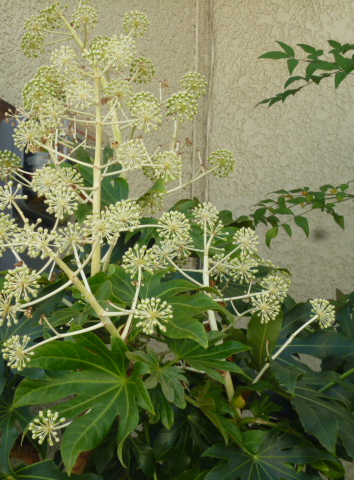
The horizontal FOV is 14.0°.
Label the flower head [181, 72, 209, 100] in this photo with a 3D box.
[{"bbox_3d":[0.023,-0.216,2.020,0.039,0.036,0.038,2,-12,0],"label":"flower head"}]

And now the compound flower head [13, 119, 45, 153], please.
[{"bbox_3d":[-0.199,-0.141,1.950,0.043,0.046,0.043,3,-12,-6],"label":"compound flower head"}]

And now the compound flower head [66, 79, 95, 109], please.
[{"bbox_3d":[-0.135,-0.205,2.020,0.042,0.042,0.040,2,-11,0],"label":"compound flower head"}]

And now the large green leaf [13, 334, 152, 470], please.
[{"bbox_3d":[-0.123,0.212,1.880,0.180,0.172,0.120,2,-11,0],"label":"large green leaf"}]

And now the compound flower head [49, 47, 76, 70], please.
[{"bbox_3d":[-0.157,-0.252,2.000,0.039,0.033,0.036,3,-12,-5],"label":"compound flower head"}]

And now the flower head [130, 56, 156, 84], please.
[{"bbox_3d":[-0.049,-0.239,2.030,0.037,0.039,0.037,3,-12,-2],"label":"flower head"}]

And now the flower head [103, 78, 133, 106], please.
[{"bbox_3d":[-0.080,-0.201,1.960,0.041,0.038,0.039,3,-12,-3],"label":"flower head"}]

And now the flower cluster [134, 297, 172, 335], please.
[{"bbox_3d":[-0.032,0.099,1.890,0.050,0.050,0.047,2,-11,0],"label":"flower cluster"}]

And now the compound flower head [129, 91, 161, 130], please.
[{"bbox_3d":[-0.043,-0.176,1.960,0.043,0.054,0.043,2,-12,-1],"label":"compound flower head"}]

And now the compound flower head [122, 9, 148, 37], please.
[{"bbox_3d":[-0.058,-0.309,2.060,0.037,0.037,0.036,2,-12,0],"label":"compound flower head"}]

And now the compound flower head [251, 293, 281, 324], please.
[{"bbox_3d":[0.123,0.095,1.990,0.041,0.044,0.041,2,-11,0],"label":"compound flower head"}]

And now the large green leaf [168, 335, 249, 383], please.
[{"bbox_3d":[0.043,0.162,1.970,0.112,0.059,0.075,2,-12,0],"label":"large green leaf"}]

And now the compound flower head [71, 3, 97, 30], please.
[{"bbox_3d":[-0.133,-0.322,2.080,0.037,0.040,0.037,2,-11,0],"label":"compound flower head"}]

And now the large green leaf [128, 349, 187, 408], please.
[{"bbox_3d":[-0.026,0.185,1.930,0.080,0.078,0.060,2,-11,0],"label":"large green leaf"}]

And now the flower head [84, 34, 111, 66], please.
[{"bbox_3d":[-0.113,-0.268,2.040,0.041,0.044,0.041,2,-12,0],"label":"flower head"}]

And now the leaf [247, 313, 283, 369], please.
[{"bbox_3d":[0.125,0.141,2.030,0.051,0.081,0.035,2,-12,0],"label":"leaf"}]

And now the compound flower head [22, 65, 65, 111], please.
[{"bbox_3d":[-0.191,-0.218,2.060,0.063,0.066,0.061,2,-11,0],"label":"compound flower head"}]

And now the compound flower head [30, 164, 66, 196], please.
[{"bbox_3d":[-0.176,-0.082,1.980,0.046,0.045,0.044,2,-12,0],"label":"compound flower head"}]

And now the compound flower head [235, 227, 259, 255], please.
[{"bbox_3d":[0.097,0.001,2.020,0.036,0.039,0.036,2,-11,0],"label":"compound flower head"}]

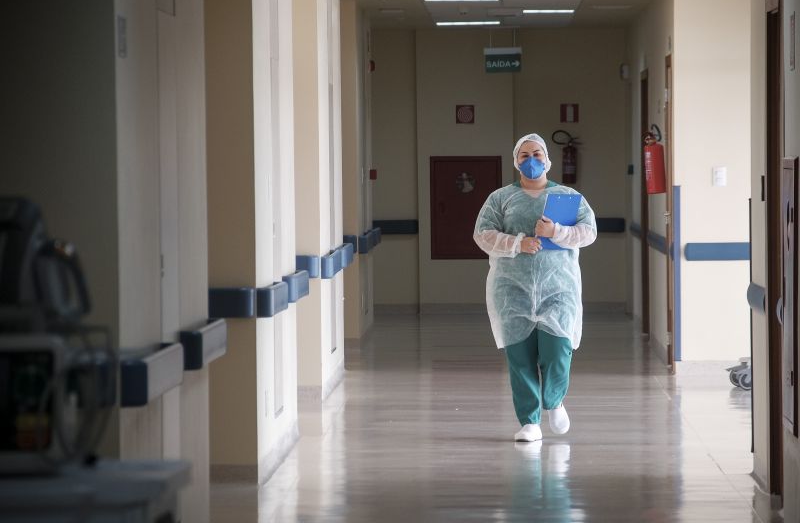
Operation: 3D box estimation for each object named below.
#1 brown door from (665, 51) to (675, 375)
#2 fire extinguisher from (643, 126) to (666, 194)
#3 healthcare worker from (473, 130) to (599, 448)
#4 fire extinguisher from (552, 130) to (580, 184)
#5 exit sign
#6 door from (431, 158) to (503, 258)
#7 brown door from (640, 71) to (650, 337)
[{"bbox_3d":[1.897,-0.323,11.485,0.070,2.130,0.720,0,4,4],"label":"brown door"},{"bbox_3d":[1.817,-0.725,11.885,0.150,0.475,0.210,-5,3,4],"label":"fire extinguisher"},{"bbox_3d":[0.718,0.135,8.900,0.645,1.610,0.480,0,4,4],"label":"healthcare worker"},{"bbox_3d":[1.529,-0.964,15.303,0.250,0.495,0.170,0,4,4],"label":"fire extinguisher"},{"bbox_3d":[0.917,-1.784,14.787,0.335,0.230,0.050,0,4,7],"label":"exit sign"},{"bbox_3d":[0.618,-0.497,15.473,0.660,0.955,0.080,0,4,4],"label":"door"},{"bbox_3d":[2.029,-0.456,13.516,0.070,2.130,0.800,0,4,4],"label":"brown door"}]

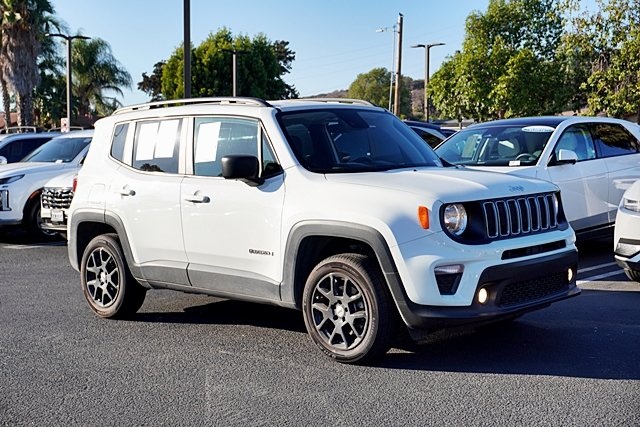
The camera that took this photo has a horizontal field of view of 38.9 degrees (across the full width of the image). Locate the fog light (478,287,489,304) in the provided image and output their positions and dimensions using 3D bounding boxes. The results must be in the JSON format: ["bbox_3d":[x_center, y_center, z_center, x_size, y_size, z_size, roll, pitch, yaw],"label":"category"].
[{"bbox_3d":[0.907,0.464,5.125,0.070,0.090,0.090,2,6,44],"label":"fog light"}]

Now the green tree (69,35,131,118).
[{"bbox_3d":[-12.302,-5.865,50.277,4.200,7.700,4.200,-1,4,0],"label":"green tree"}]

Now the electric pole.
[{"bbox_3d":[4.977,-7.542,57.000,0.380,9.940,0.380,2,0,0],"label":"electric pole"}]

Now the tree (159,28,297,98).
[{"bbox_3d":[-5.160,-6.392,52.287,7.900,8.450,7.500,0,4,0],"label":"tree"}]

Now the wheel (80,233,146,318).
[{"bbox_3d":[-1.715,0.512,7.505,0.700,0.700,0.230,3,6,42],"label":"wheel"}]

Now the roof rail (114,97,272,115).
[{"bbox_3d":[-0.996,-0.801,6.760,1.900,0.110,0.070,2,6,44],"label":"roof rail"}]

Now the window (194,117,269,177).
[{"bbox_3d":[-0.668,-0.475,6.524,0.750,0.450,0.070,3,-7,42],"label":"window"}]

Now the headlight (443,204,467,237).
[{"bbox_3d":[0.760,0.032,5.134,0.120,0.190,0.200,2,6,44],"label":"headlight"}]

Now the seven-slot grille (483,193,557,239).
[{"bbox_3d":[1.305,0.015,5.760,0.100,0.240,0.840,3,6,42],"label":"seven-slot grille"}]

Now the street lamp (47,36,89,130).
[{"bbox_3d":[-9.963,-4.073,36.207,1.900,6.080,0.400,-2,4,-22],"label":"street lamp"}]

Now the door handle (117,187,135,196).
[{"bbox_3d":[-1.476,-0.164,6.850,0.230,0.050,0.060,2,6,44],"label":"door handle"}]

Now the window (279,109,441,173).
[{"bbox_3d":[0.303,-0.545,6.623,1.400,0.650,0.140,-6,-38,-48],"label":"window"}]

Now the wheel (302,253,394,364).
[{"bbox_3d":[0.186,0.566,5.454,0.685,0.675,0.220,2,6,44],"label":"wheel"}]

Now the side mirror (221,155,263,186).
[{"bbox_3d":[-0.524,-0.295,6.178,0.180,0.220,0.240,3,6,42],"label":"side mirror"}]

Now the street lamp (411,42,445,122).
[{"bbox_3d":[4.920,-4.722,41.212,1.750,5.900,0.300,1,5,28],"label":"street lamp"}]

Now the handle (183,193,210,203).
[{"bbox_3d":[-0.851,-0.102,6.239,0.240,0.050,0.060,2,6,44],"label":"handle"}]

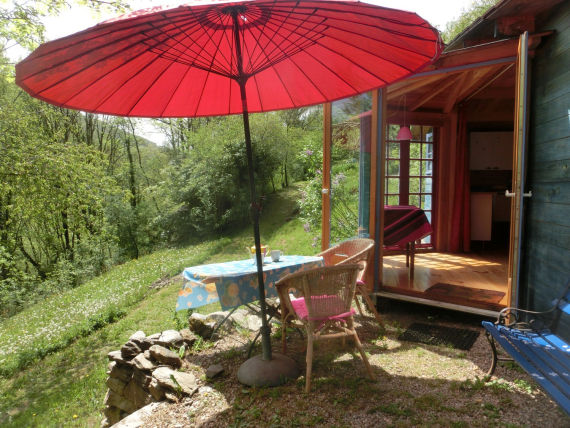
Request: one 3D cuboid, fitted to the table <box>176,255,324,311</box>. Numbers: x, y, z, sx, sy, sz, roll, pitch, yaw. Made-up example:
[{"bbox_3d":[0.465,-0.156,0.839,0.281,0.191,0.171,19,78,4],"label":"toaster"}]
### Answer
[{"bbox_3d":[-0.240,0.797,3.443,1.200,0.720,0.580,-3,5,-42],"label":"table"}]

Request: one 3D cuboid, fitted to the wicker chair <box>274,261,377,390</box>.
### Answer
[{"bbox_3d":[0.285,0.761,2.960,0.590,0.790,0.650,-1,4,-17],"label":"wicker chair"}]

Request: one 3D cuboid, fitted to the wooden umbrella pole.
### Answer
[{"bbox_3d":[-0.220,-0.157,2.700,0.055,2.405,0.055,-5,5,0],"label":"wooden umbrella pole"}]

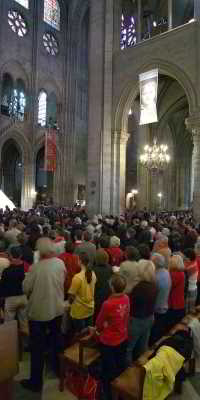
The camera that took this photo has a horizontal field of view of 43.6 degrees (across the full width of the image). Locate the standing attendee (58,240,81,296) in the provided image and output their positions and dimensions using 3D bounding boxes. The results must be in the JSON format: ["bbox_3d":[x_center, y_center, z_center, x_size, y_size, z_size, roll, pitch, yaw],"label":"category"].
[{"bbox_3d":[-0.509,1.456,4.052,0.340,1.600,0.480,1,0,43],"label":"standing attendee"}]

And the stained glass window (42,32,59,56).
[{"bbox_3d":[-6.278,-19.842,31.900,0.300,2.700,2.650,1,0,38],"label":"stained glass window"}]

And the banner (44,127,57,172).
[{"bbox_3d":[-6.140,-6.200,31.000,0.100,5.600,1.800,1,0,39],"label":"banner"}]

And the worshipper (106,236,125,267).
[{"bbox_3d":[0.278,1.478,4.752,0.340,1.570,0.470,1,0,43],"label":"worshipper"}]

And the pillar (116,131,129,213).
[{"bbox_3d":[1.347,-1.048,15.400,0.700,6.468,0.700,1,0,0],"label":"pillar"}]

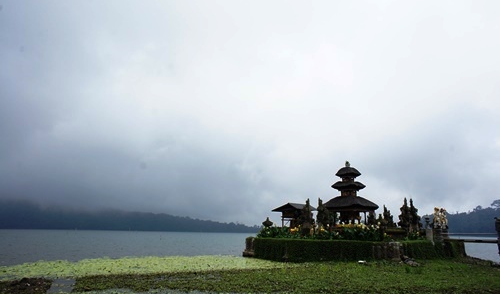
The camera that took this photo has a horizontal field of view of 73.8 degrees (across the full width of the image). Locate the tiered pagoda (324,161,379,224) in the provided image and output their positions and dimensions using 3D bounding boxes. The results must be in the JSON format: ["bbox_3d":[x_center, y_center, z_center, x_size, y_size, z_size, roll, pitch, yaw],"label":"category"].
[{"bbox_3d":[8.680,4.135,28.916,3.350,5.890,3.350,12,-18,-37],"label":"tiered pagoda"}]

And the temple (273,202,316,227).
[{"bbox_3d":[3.824,5.884,28.446,2.750,2.260,2.750,12,-18,-37],"label":"temple"}]

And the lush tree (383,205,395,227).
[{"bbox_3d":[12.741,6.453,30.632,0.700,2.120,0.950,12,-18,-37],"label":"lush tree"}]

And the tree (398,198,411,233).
[{"bbox_3d":[11.609,5.120,24.981,1.000,2.650,0.700,12,-18,-37],"label":"tree"}]

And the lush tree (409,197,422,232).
[{"bbox_3d":[12.815,5.335,25.829,1.000,2.590,0.700,12,-18,-37],"label":"lush tree"}]

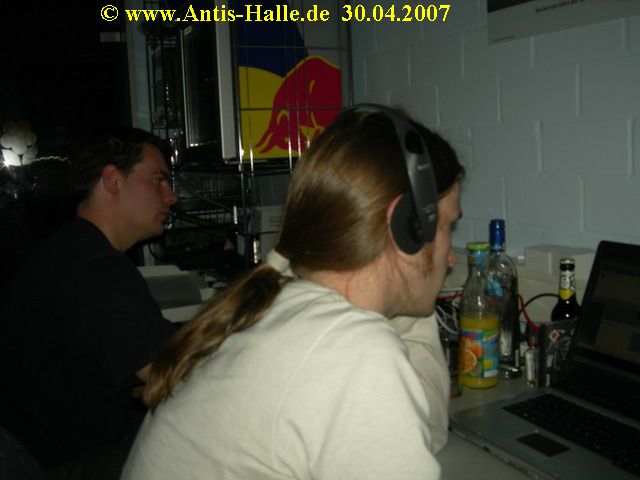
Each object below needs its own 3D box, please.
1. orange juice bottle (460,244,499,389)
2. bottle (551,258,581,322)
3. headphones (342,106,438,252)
[{"bbox_3d":[0.320,0.150,1.329,0.080,0.286,0.080,-2,6,0],"label":"orange juice bottle"},{"bbox_3d":[0.502,0.164,1.349,0.066,0.248,0.066,-2,6,0],"label":"bottle"},{"bbox_3d":[0.060,-0.070,0.792,0.077,0.178,0.176,-12,11,-32],"label":"headphones"}]

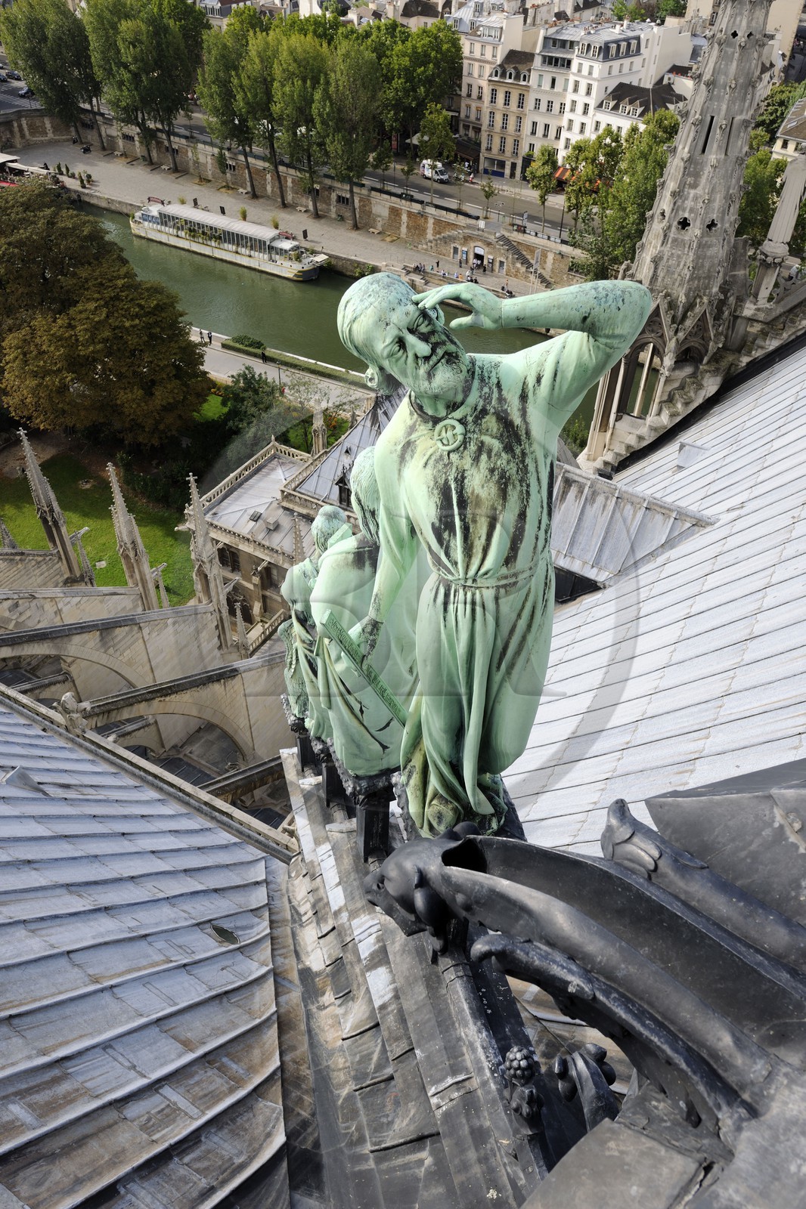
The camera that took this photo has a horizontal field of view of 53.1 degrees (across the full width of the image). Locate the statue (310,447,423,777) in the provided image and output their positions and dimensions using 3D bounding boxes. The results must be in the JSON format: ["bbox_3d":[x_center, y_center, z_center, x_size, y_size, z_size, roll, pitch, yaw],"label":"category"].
[{"bbox_3d":[-0.175,0.264,6.238,0.980,3.350,0.900,-9,44,-11],"label":"statue"}]

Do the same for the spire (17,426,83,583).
[{"bbox_3d":[-17.260,-4.710,39.270,1.100,8.800,1.100,23,47,21],"label":"spire"}]

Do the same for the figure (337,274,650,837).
[{"bbox_3d":[0.278,0.115,3.958,1.150,3.400,0.950,3,43,2],"label":"figure"}]

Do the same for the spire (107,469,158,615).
[{"bbox_3d":[-12.550,-2.800,37.230,1.100,8.800,1.100,23,47,21],"label":"spire"}]

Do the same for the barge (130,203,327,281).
[{"bbox_3d":[-30.000,-61.300,134.800,39.600,4.800,5.100,24,48,21],"label":"barge"}]

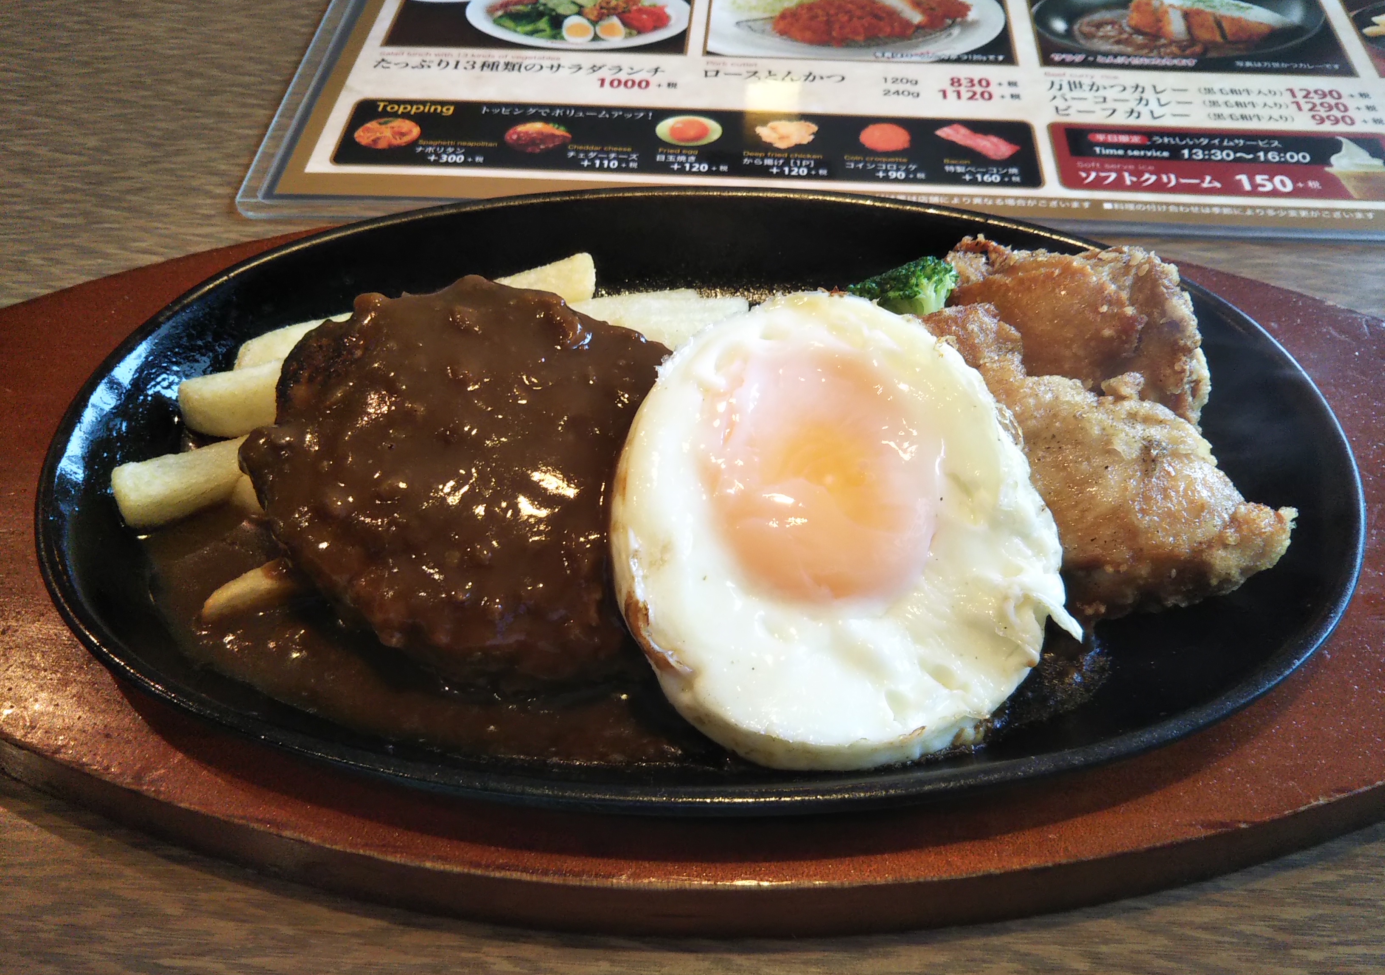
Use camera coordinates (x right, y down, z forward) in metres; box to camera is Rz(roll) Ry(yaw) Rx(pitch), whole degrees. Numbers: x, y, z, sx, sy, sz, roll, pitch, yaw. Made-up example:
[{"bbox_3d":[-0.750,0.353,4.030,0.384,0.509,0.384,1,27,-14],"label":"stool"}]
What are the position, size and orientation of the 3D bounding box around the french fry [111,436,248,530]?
[{"bbox_3d":[-0.093,-0.004,0.249,0.050,0.009,0.011,-15,52,-11],"label":"french fry"}]

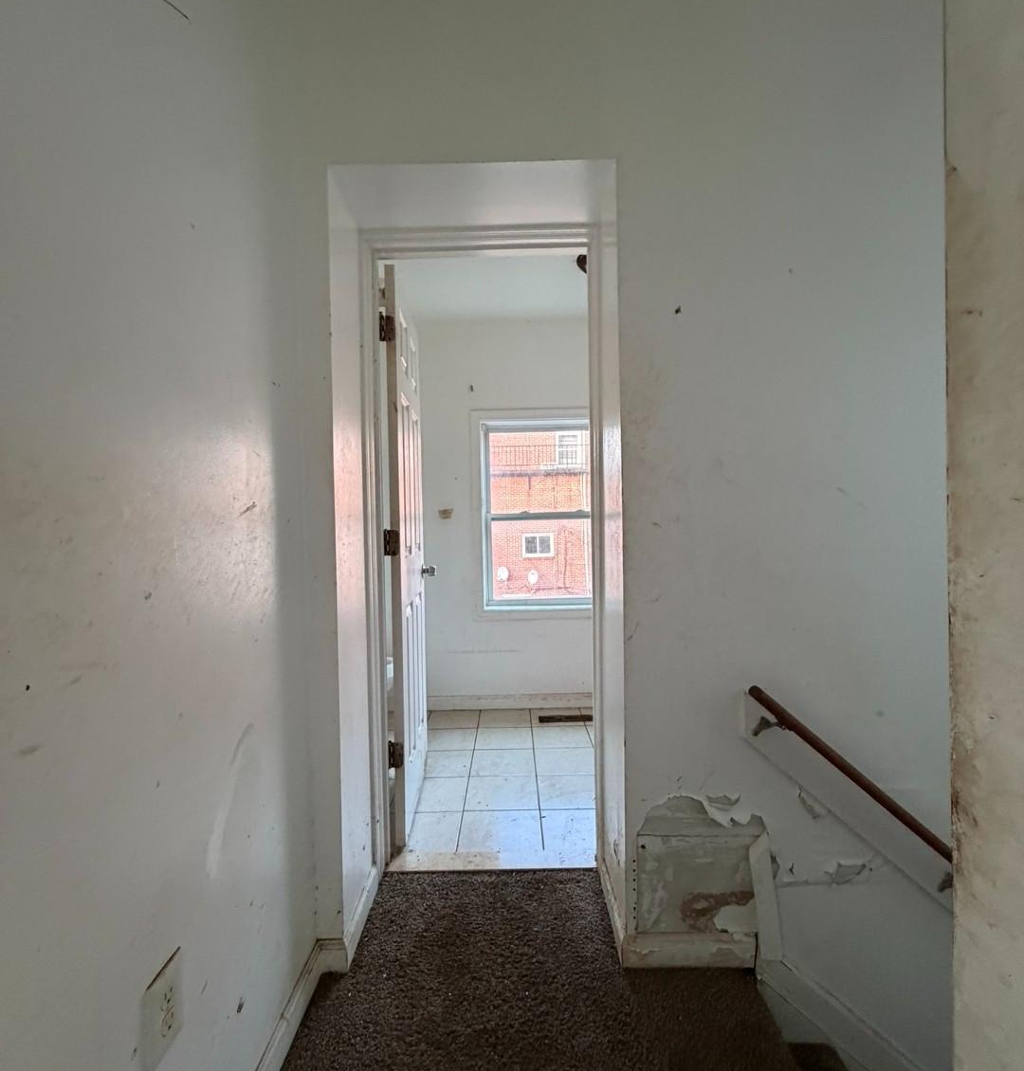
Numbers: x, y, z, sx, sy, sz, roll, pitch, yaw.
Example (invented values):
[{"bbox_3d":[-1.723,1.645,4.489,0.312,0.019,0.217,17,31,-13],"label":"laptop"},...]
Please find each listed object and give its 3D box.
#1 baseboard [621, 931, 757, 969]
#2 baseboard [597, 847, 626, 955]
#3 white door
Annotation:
[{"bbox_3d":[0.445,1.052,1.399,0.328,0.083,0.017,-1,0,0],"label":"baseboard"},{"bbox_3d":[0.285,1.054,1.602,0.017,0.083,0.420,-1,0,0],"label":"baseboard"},{"bbox_3d":[-0.428,0.073,2.291,0.037,2.030,0.710,-1,0,-3],"label":"white door"}]

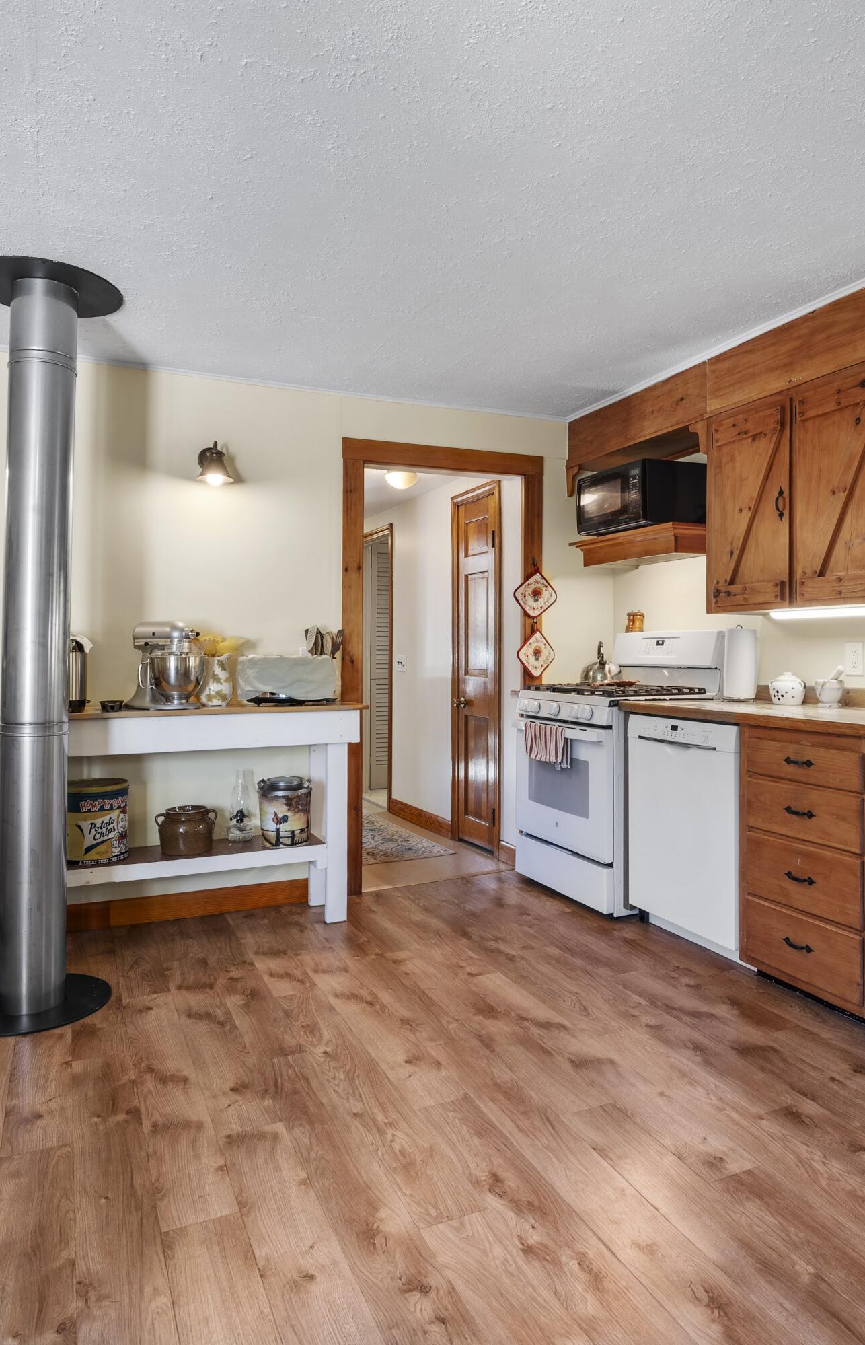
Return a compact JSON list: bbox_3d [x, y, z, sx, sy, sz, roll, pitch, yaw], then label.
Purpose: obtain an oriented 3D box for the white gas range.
[{"bbox_3d":[0.868,0.426,3.711,0.690,1.200,0.760,-1,2,-25],"label":"white gas range"}]

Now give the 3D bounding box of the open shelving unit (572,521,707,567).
[{"bbox_3d":[1.022,-0.600,3.828,0.300,0.130,0.790,-1,2,-25],"label":"open shelving unit"}]

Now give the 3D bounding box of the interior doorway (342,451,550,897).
[{"bbox_3d":[0.065,-0.038,3.910,1.084,2.117,0.140,-1,2,-22],"label":"interior doorway"}]

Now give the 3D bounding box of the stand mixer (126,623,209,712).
[{"bbox_3d":[-1.056,-0.025,3.092,0.355,0.353,0.230,0,1,3],"label":"stand mixer"}]

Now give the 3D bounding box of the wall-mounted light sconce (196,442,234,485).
[{"bbox_3d":[-0.904,-0.868,3.250,0.150,0.175,0.210,0,1,-25],"label":"wall-mounted light sconce"}]

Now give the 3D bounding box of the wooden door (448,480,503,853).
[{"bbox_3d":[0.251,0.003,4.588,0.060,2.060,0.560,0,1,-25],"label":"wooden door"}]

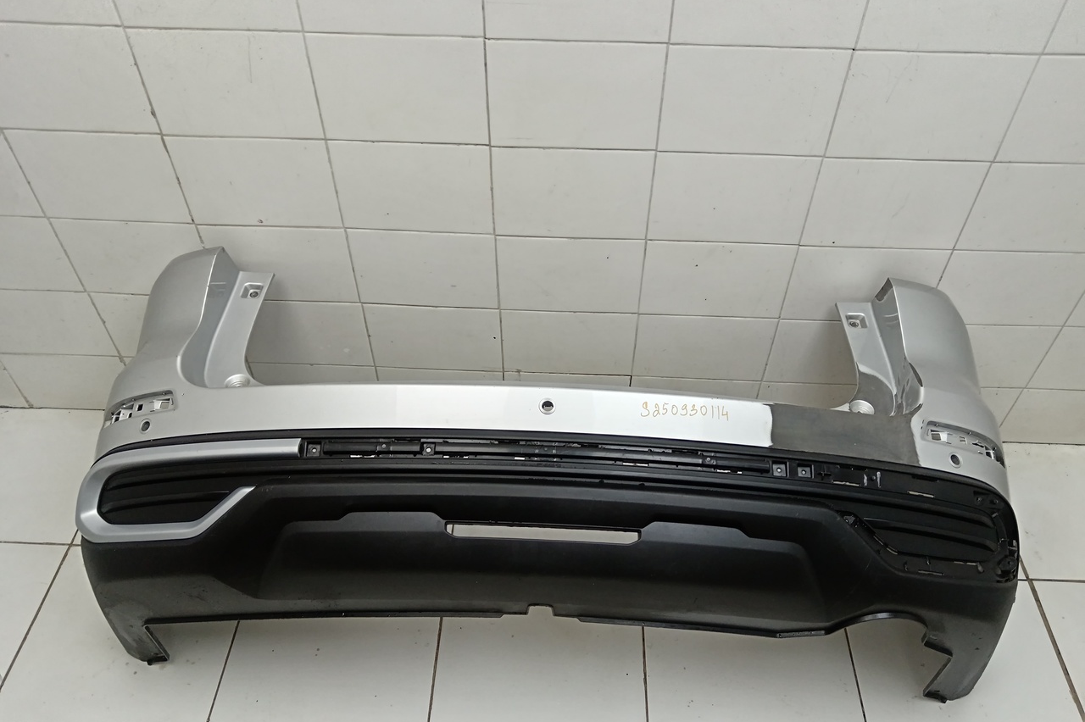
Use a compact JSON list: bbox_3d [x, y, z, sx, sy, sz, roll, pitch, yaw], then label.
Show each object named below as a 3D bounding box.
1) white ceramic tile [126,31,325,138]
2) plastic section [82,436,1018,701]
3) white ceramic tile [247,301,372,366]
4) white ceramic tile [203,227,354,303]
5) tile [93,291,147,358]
[{"bbox_3d":[-0.545,-0.480,1.483,0.300,0.200,0.010,2,47,1],"label":"white ceramic tile"},{"bbox_3d":[-0.006,0.372,1.462,1.830,0.490,0.522,2,89,1],"label":"plastic section"},{"bbox_3d":[-0.549,-0.064,1.926,0.300,0.200,0.009,2,47,1],"label":"white ceramic tile"},{"bbox_3d":[-0.548,-0.203,1.777,0.300,0.200,0.009,2,47,1],"label":"white ceramic tile"},{"bbox_3d":[-0.852,-0.077,1.935,0.300,0.200,0.008,2,47,2],"label":"tile"}]

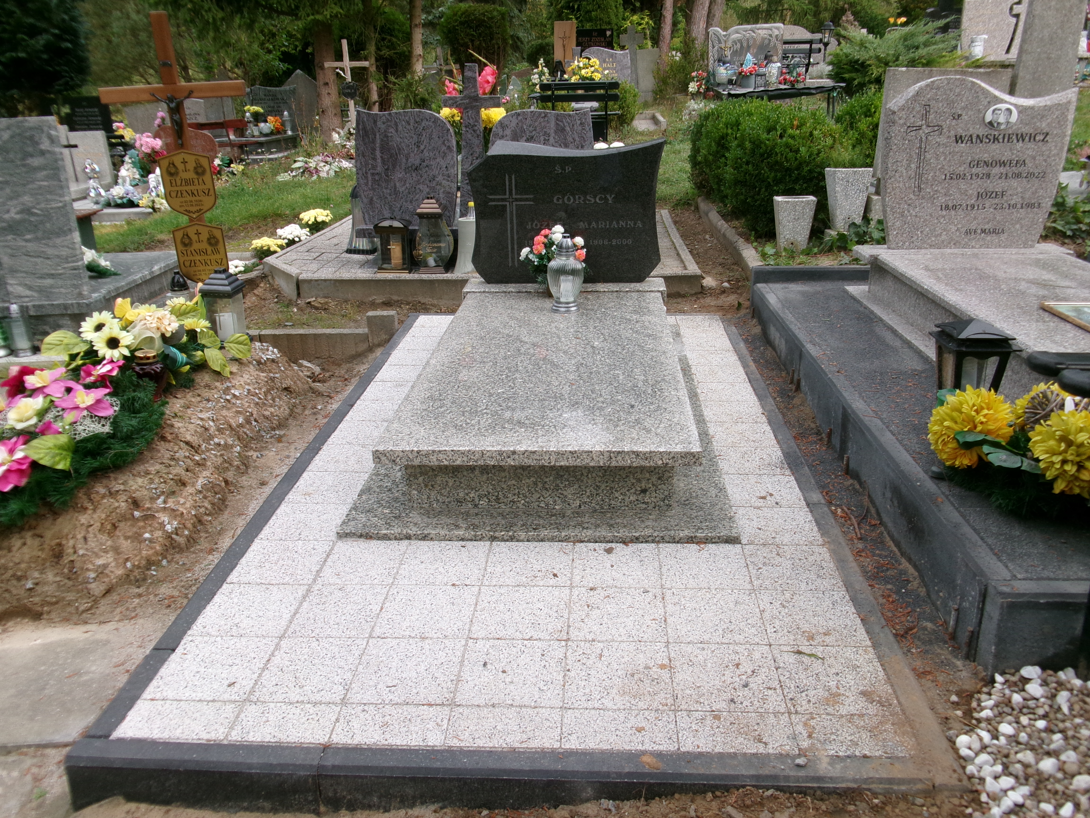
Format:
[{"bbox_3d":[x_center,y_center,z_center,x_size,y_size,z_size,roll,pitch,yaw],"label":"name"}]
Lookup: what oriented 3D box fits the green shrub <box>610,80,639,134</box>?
[{"bbox_3d":[1.203,-4.882,14.238,0.660,0.790,0.640,1,21,3],"label":"green shrub"}]

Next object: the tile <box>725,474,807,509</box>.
[{"bbox_3d":[0.739,0.290,2.999,0.243,0.030,0.246,0,21,4],"label":"tile"}]

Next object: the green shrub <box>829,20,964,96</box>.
[{"bbox_3d":[3.134,-3.096,7.848,1.350,0.750,1.100,6,23,19],"label":"green shrub"}]

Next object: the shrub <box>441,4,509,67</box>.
[{"bbox_3d":[-1.209,-6.290,14.989,1.280,1.300,1.200,-3,21,-3],"label":"shrub"}]

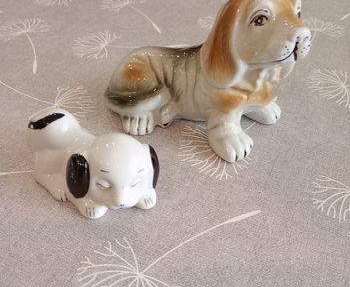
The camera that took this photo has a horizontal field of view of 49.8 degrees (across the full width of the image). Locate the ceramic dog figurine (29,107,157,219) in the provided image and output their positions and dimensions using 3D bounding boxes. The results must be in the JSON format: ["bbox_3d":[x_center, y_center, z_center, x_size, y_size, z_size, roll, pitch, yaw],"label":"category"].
[{"bbox_3d":[-0.057,0.009,0.255,0.058,0.053,0.081,-26,49,-25],"label":"ceramic dog figurine"}]

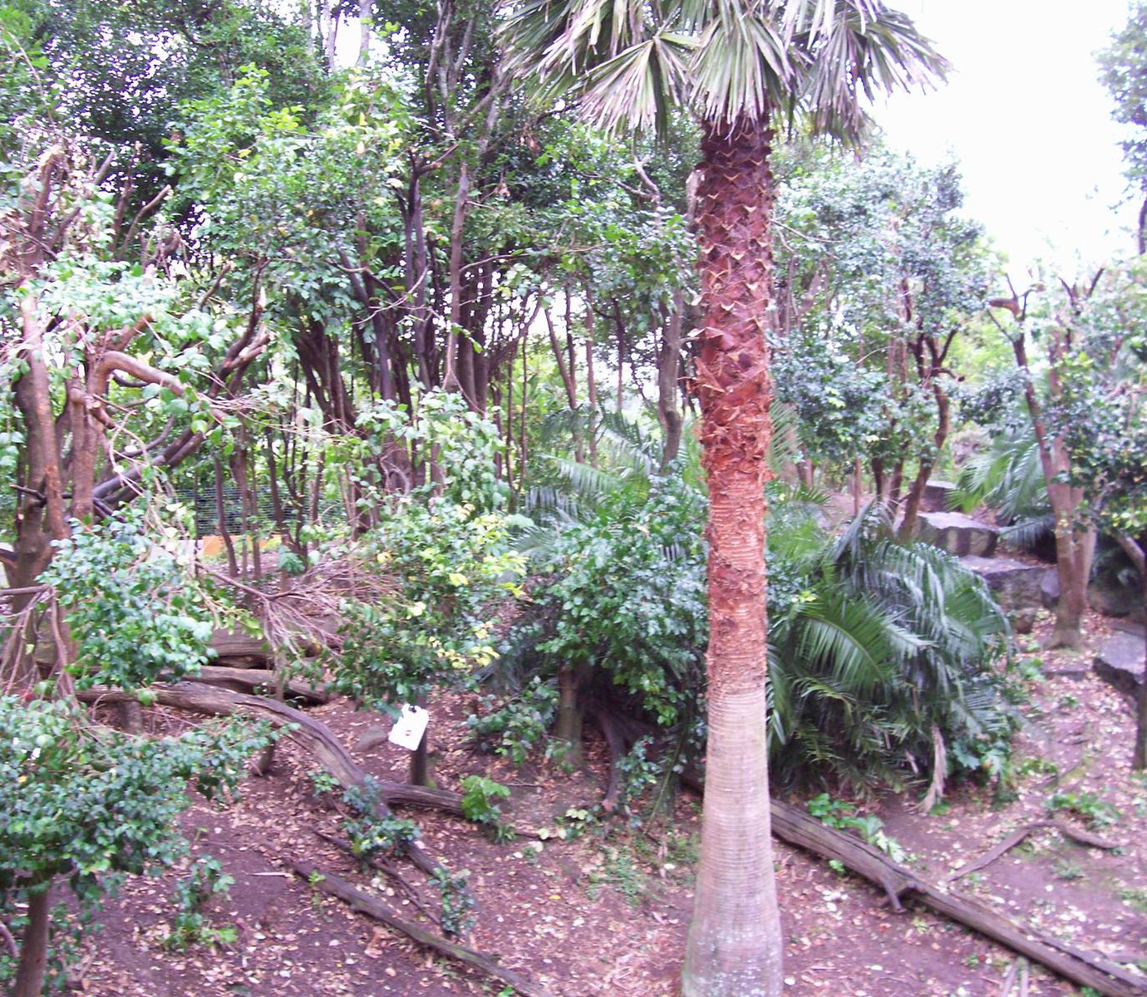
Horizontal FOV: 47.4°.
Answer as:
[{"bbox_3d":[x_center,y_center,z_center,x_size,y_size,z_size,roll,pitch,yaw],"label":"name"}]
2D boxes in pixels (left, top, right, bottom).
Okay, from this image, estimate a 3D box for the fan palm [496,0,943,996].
[{"bbox_3d":[0.763,-0.304,6.215,2.300,5.300,2.200,0,4,0],"label":"fan palm"}]

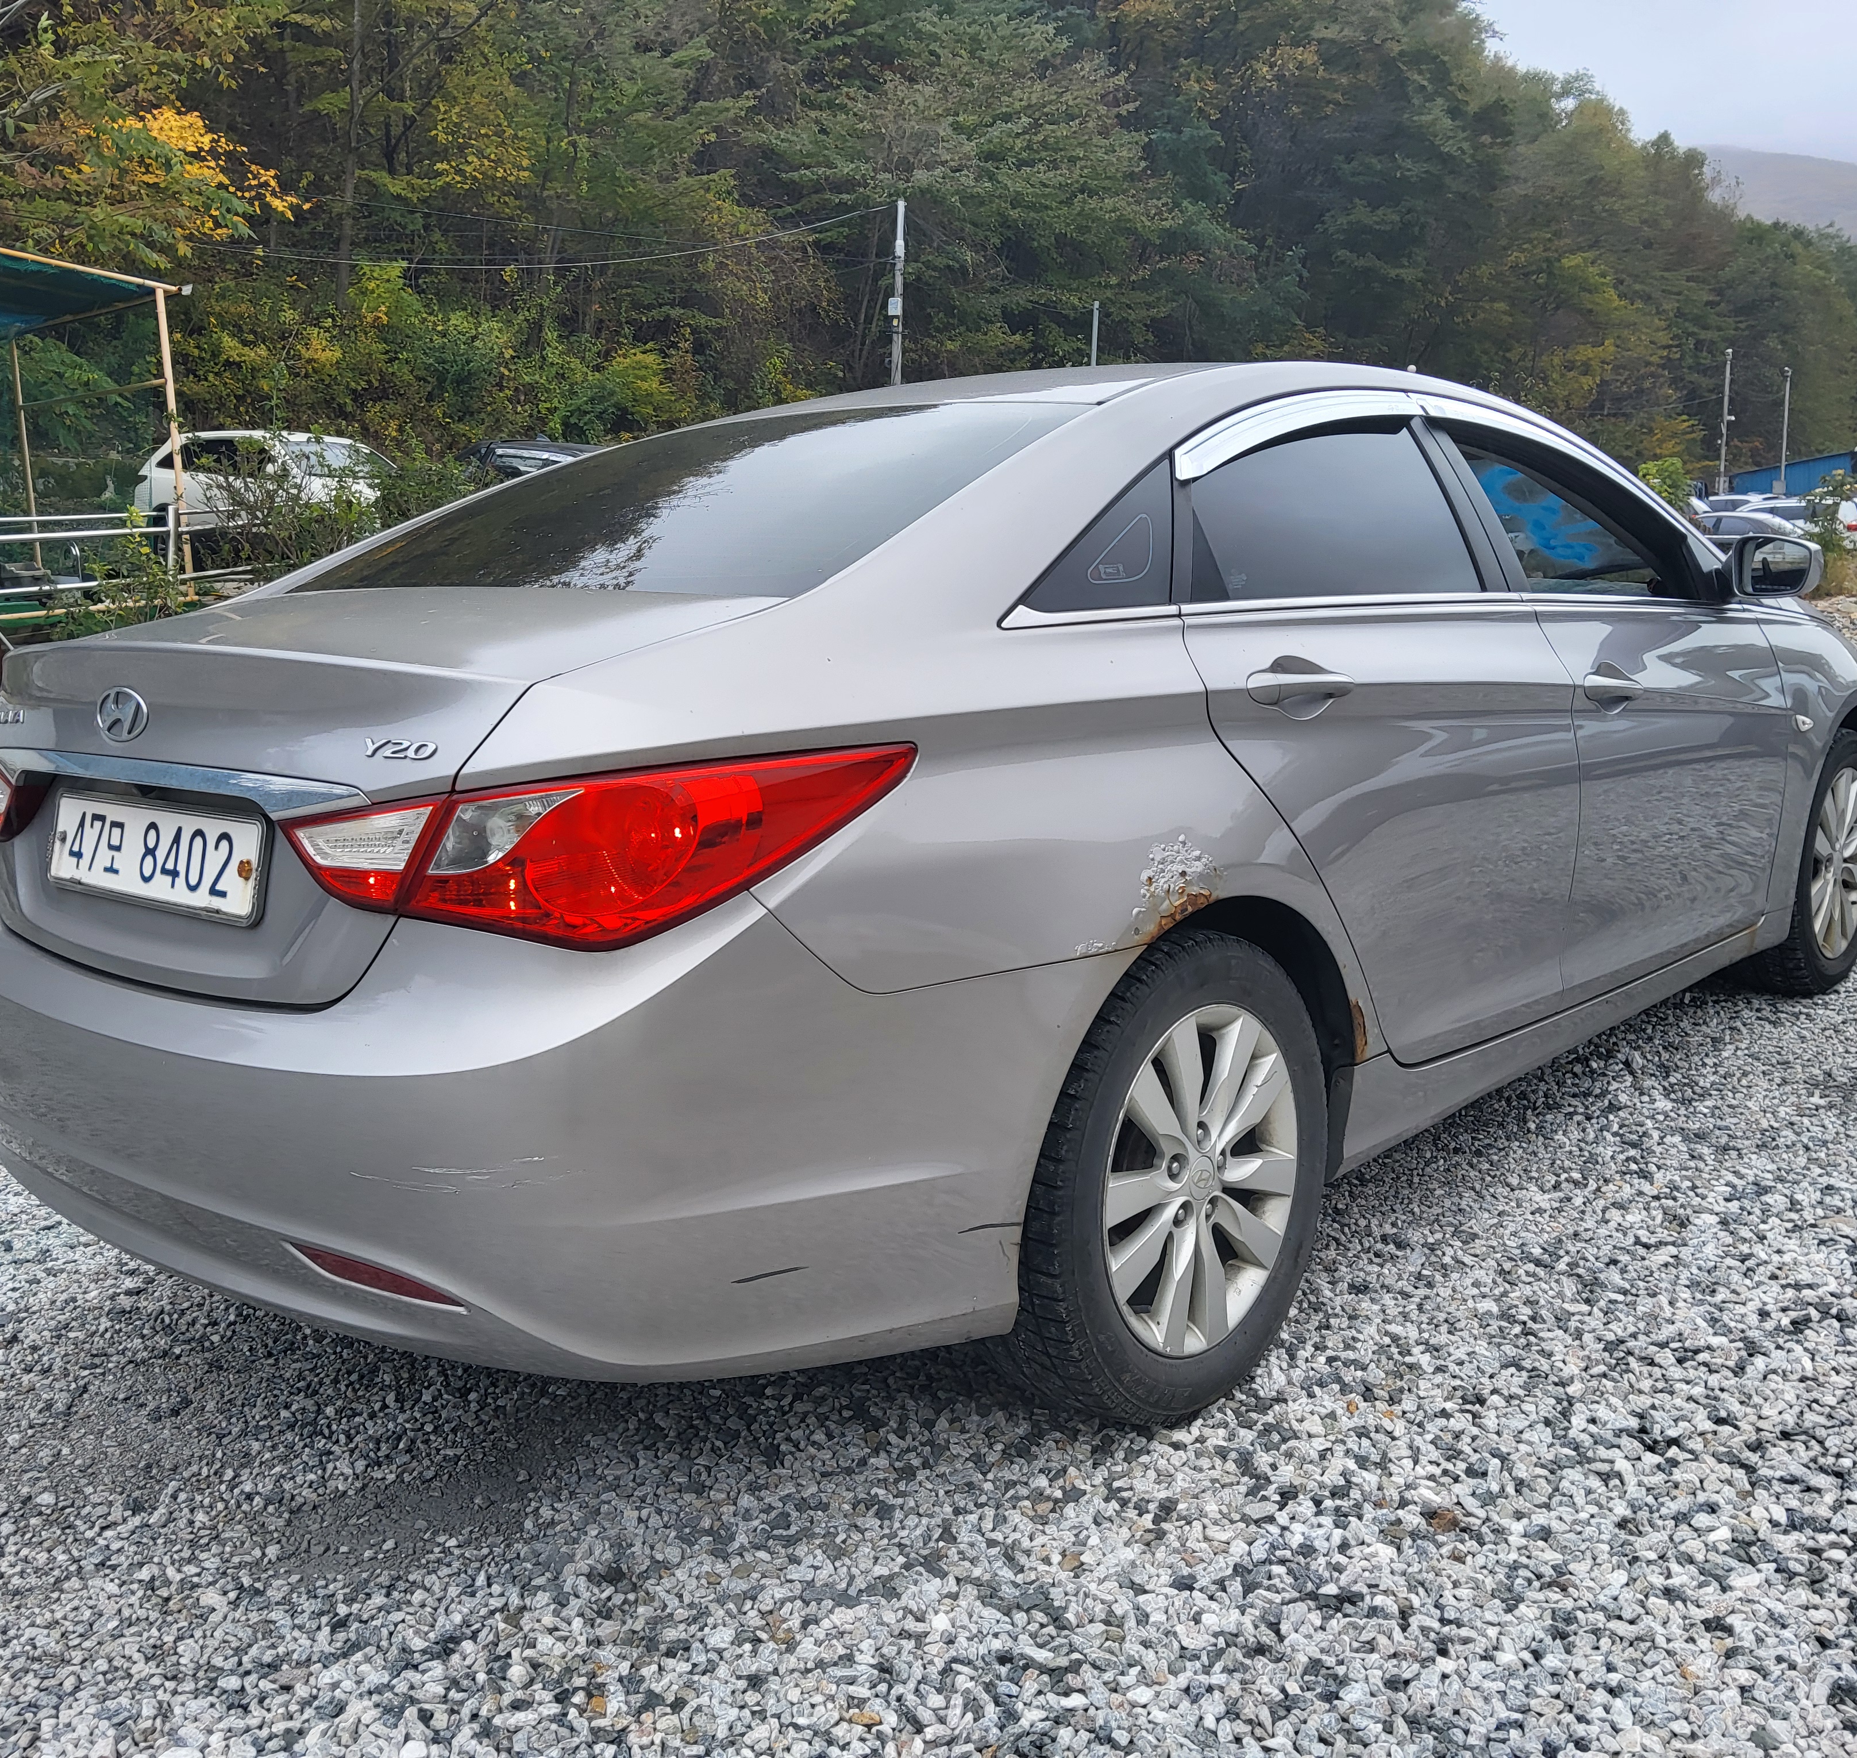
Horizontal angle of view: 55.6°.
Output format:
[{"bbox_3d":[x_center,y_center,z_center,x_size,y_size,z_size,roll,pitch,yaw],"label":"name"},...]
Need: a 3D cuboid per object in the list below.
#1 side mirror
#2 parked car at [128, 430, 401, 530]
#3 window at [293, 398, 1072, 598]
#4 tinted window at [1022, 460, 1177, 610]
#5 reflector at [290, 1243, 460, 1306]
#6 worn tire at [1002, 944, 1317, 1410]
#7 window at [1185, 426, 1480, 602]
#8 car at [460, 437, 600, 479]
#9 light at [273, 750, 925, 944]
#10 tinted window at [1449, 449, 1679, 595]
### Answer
[{"bbox_3d":[1.661,-0.616,3.458,0.220,0.135,0.140,8,14,41],"label":"side mirror"},{"bbox_3d":[-8.063,-4.947,22.700,4.400,1.660,1.820,3,11,23],"label":"parked car"},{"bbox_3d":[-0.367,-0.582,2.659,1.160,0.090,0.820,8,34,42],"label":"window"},{"bbox_3d":[0.226,-0.441,2.231,0.360,0.200,0.050,-13,-1,-42],"label":"tinted window"},{"bbox_3d":[-0.581,0.413,1.835,0.280,0.045,0.035,5,12,31],"label":"reflector"},{"bbox_3d":[0.285,0.374,2.325,0.220,0.660,0.660,8,14,41],"label":"worn tire"},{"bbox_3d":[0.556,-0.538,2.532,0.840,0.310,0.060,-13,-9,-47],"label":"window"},{"bbox_3d":[-4.649,-4.562,21.331,4.600,1.480,1.820,-9,13,-36],"label":"car"},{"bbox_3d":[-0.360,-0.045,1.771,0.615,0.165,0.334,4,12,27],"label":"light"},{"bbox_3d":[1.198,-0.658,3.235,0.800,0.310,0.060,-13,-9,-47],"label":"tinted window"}]

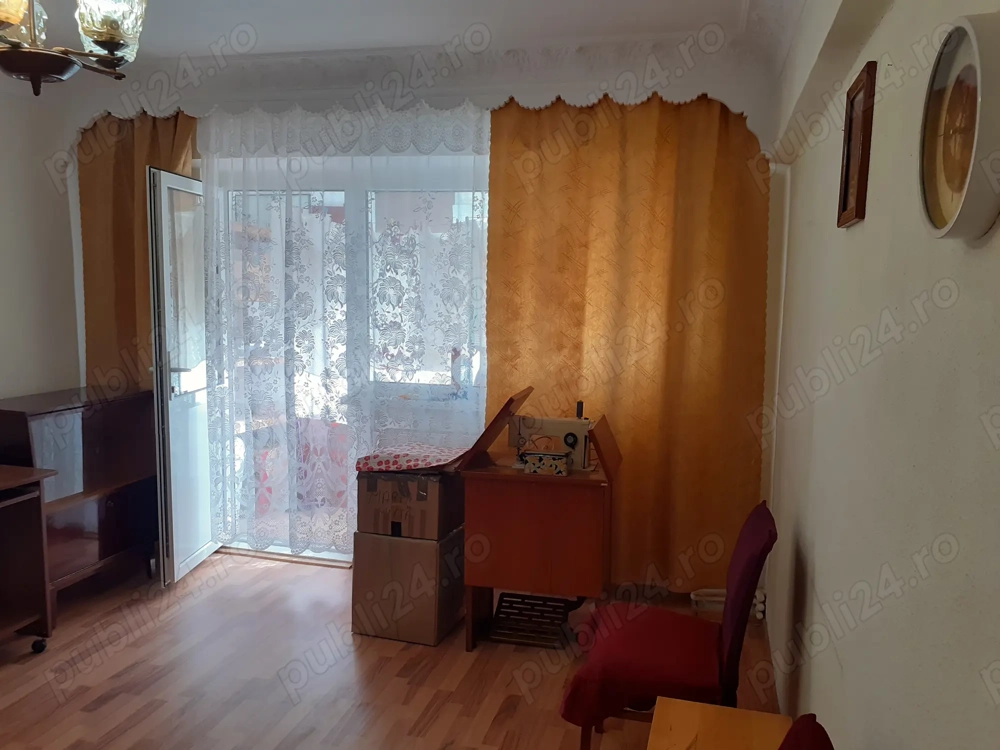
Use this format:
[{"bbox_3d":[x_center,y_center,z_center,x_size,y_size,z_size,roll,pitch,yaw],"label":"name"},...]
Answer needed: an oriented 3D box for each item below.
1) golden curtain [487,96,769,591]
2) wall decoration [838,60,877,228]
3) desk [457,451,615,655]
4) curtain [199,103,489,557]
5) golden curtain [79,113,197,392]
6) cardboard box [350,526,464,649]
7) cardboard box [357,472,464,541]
[{"bbox_3d":[0.544,-0.115,3.512,1.263,2.195,0.123,3,7,15],"label":"golden curtain"},{"bbox_3d":[0.834,-0.523,1.828,0.019,0.332,0.263,3,7,15],"label":"wall decoration"},{"bbox_3d":[0.174,0.760,3.296,0.594,0.759,0.382,3,7,15],"label":"desk"},{"bbox_3d":[-0.793,-0.176,3.872,1.525,2.264,0.092,3,7,15],"label":"curtain"},{"bbox_3d":[-1.901,-0.239,4.191,0.724,2.187,0.123,3,7,15],"label":"golden curtain"},{"bbox_3d":[-0.389,0.879,3.481,0.391,0.454,0.408,3,7,15],"label":"cardboard box"},{"bbox_3d":[-0.369,0.523,3.429,0.363,0.259,0.400,3,7,15],"label":"cardboard box"}]

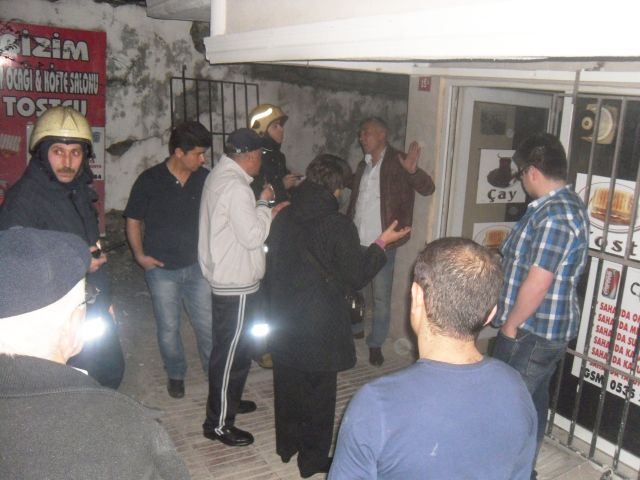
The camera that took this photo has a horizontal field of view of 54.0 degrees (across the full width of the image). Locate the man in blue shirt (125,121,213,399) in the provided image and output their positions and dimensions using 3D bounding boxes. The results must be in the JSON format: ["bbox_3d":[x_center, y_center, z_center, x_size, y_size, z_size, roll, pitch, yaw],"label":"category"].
[{"bbox_3d":[-0.885,0.143,3.898,0.550,1.720,0.360,-3,16,-19],"label":"man in blue shirt"}]

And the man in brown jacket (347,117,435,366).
[{"bbox_3d":[0.455,0.015,4.514,0.580,1.740,0.420,11,17,29],"label":"man in brown jacket"}]

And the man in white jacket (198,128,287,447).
[{"bbox_3d":[-0.448,0.268,3.506,0.480,1.710,0.520,-1,15,-10],"label":"man in white jacket"}]

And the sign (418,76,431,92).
[{"bbox_3d":[0.715,-1.063,4.292,0.012,0.100,0.130,-7,17,-29],"label":"sign"}]

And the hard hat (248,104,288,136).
[{"bbox_3d":[-0.337,-0.785,4.113,0.270,0.205,0.225,8,16,21],"label":"hard hat"}]

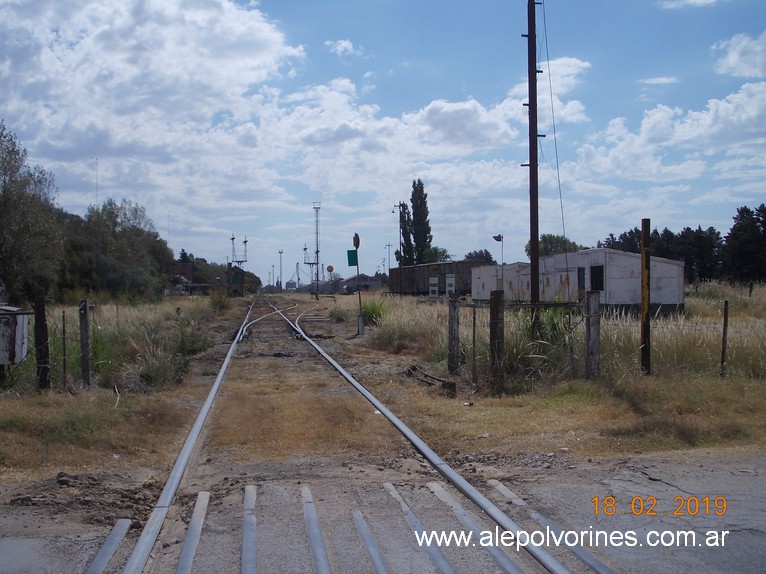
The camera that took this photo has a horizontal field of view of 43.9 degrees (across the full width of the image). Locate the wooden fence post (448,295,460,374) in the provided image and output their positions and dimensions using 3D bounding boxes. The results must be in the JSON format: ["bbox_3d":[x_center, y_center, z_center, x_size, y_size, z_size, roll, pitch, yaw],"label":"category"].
[{"bbox_3d":[1.090,0.716,14.500,0.150,1.235,0.145,0,0,-8],"label":"wooden fence post"}]

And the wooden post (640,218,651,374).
[{"bbox_3d":[3.942,0.148,14.250,0.124,2.340,0.120,0,0,-8],"label":"wooden post"}]

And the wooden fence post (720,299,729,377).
[{"bbox_3d":[5.067,0.767,14.100,0.060,1.134,0.060,3,0,-8],"label":"wooden fence post"}]

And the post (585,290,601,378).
[{"bbox_3d":[3.040,0.700,13.750,0.190,1.275,0.180,0,0,-8],"label":"post"}]

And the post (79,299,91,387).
[{"bbox_3d":[-3.964,0.748,12.650,0.115,1.164,0.115,-2,0,-8],"label":"post"}]

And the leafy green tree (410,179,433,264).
[{"bbox_3d":[5.793,-7.317,145.000,3.400,18.445,3.400,0,0,-8],"label":"leafy green tree"}]

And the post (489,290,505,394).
[{"bbox_3d":[1.404,0.683,11.670,0.165,1.271,0.150,0,0,-8],"label":"post"}]

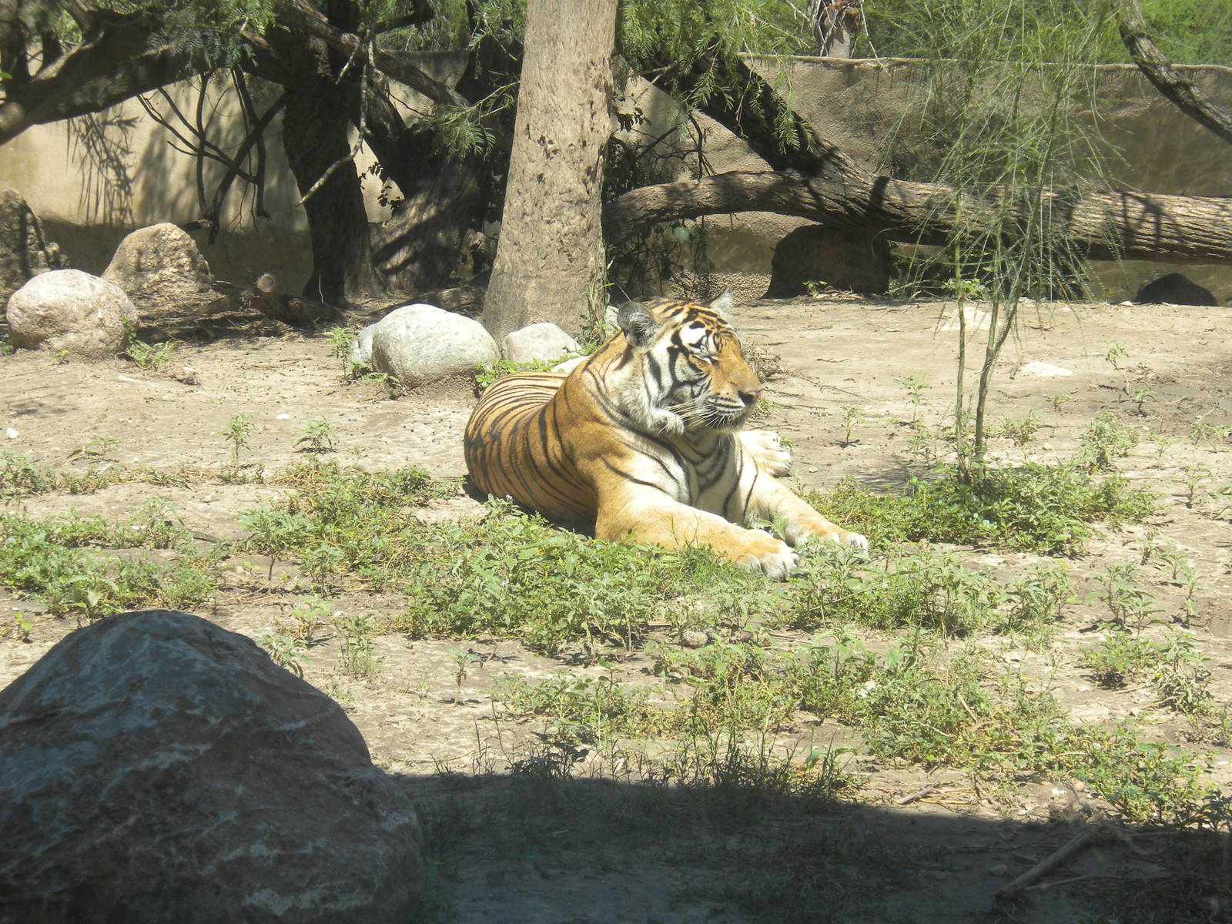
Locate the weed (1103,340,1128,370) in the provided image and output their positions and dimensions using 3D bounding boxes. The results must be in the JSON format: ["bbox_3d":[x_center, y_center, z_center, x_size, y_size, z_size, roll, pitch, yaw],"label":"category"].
[{"bbox_3d":[1.774,-0.381,12.620,0.090,0.105,0.090,0,9,0],"label":"weed"}]

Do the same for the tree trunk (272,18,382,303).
[{"bbox_3d":[-1.192,-1.249,14.694,0.420,1.170,0.330,0,9,0],"label":"tree trunk"}]

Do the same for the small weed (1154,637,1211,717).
[{"bbox_3d":[1.219,0.460,7.646,0.128,0.169,0.115,0,10,0],"label":"small weed"}]

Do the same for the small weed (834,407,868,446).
[{"bbox_3d":[0.758,-0.120,11.430,0.108,0.116,0.098,0,11,0],"label":"small weed"}]

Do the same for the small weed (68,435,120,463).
[{"bbox_3d":[-1.645,-0.050,11.198,0.161,0.068,0.129,0,11,0],"label":"small weed"}]

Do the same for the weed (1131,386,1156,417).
[{"bbox_3d":[1.771,-0.210,11.953,0.084,0.089,0.076,0,11,0],"label":"weed"}]

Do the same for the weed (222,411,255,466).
[{"bbox_3d":[-1.134,-0.068,10.694,0.101,0.159,0.091,0,10,0],"label":"weed"}]

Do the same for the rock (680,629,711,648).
[{"bbox_3d":[0.197,0.435,8.826,0.076,0.037,0.061,0,11,0],"label":"rock"}]

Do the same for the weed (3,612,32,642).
[{"bbox_3d":[-1.496,0.408,8.896,0.072,0.064,0.058,0,11,0],"label":"weed"}]

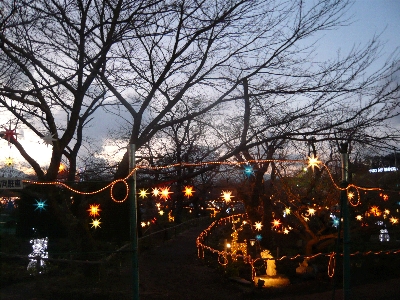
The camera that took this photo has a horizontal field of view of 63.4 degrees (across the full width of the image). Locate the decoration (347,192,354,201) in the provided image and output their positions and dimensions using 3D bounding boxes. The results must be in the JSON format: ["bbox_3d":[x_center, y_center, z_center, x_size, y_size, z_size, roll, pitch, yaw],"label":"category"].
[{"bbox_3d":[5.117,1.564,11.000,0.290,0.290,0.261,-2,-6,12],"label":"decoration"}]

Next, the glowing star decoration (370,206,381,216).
[{"bbox_3d":[7.053,2.471,13.000,0.400,0.400,0.330,-2,-3,28],"label":"glowing star decoration"}]

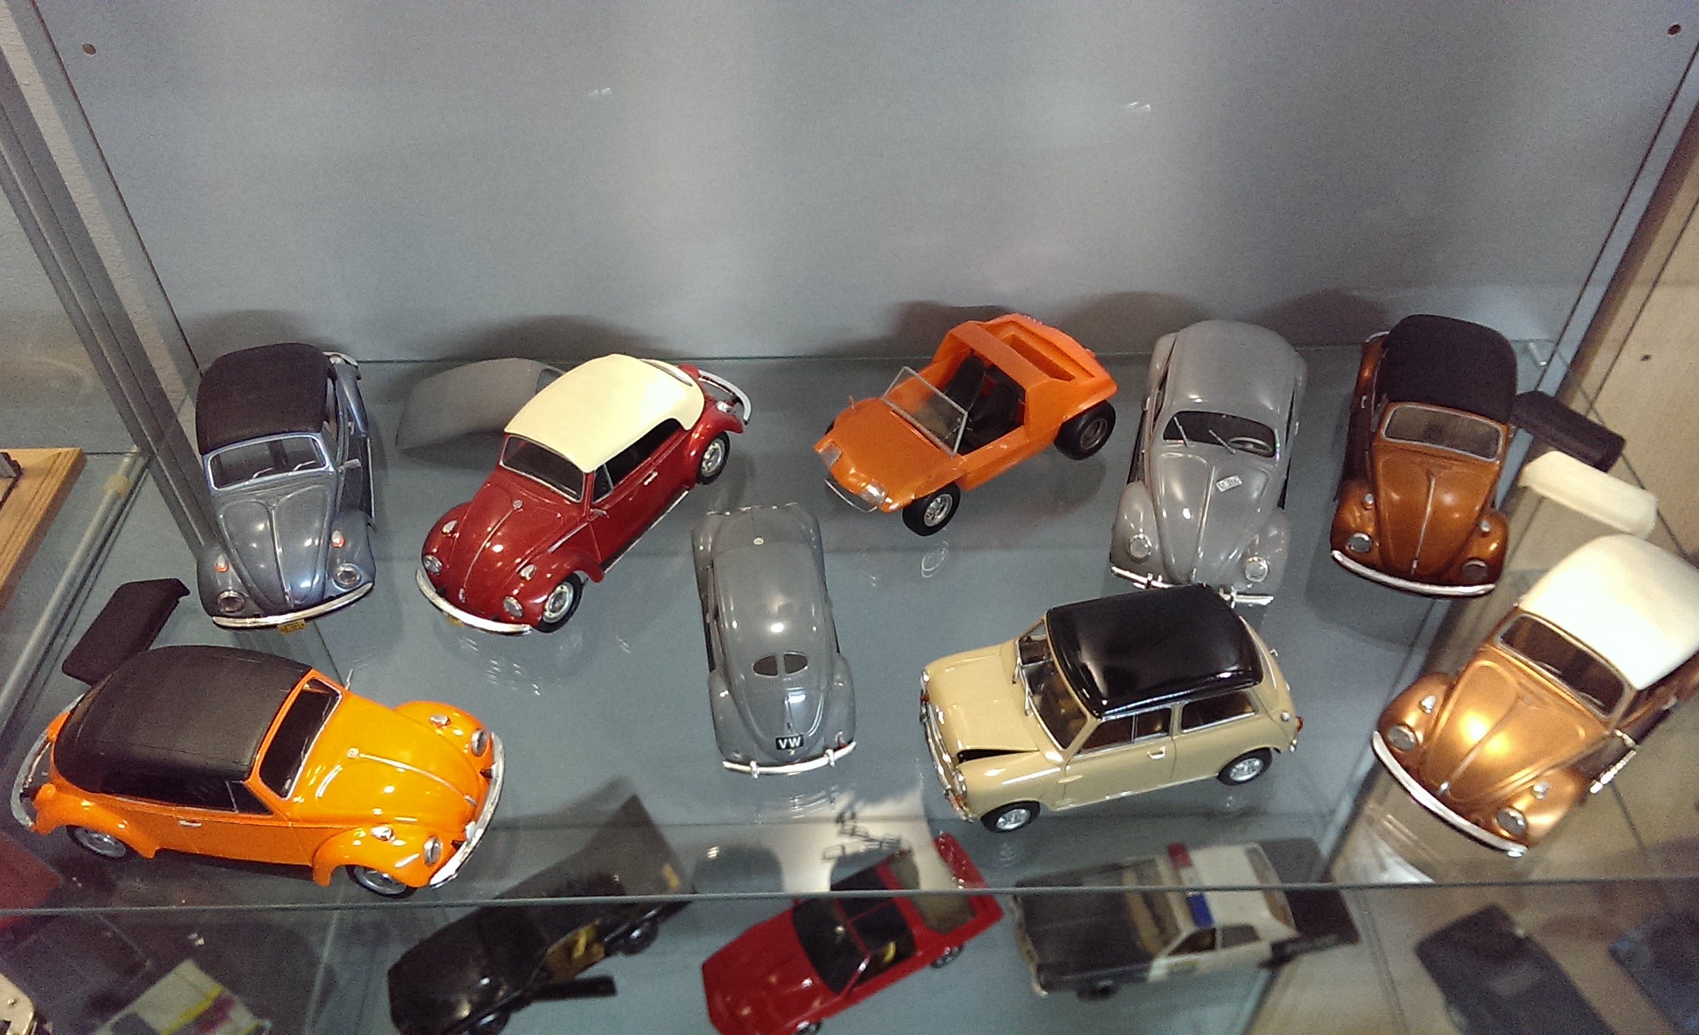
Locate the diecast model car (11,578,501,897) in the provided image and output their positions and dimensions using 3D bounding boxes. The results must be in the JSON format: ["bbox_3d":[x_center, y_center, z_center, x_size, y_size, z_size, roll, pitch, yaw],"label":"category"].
[{"bbox_3d":[-0.271,0.108,0.619,0.221,0.084,0.085,7,47,6],"label":"diecast model car"}]

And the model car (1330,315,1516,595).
[{"bbox_3d":[0.331,-0.051,0.771,0.086,0.085,0.224,14,48,13],"label":"model car"}]

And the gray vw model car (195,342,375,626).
[{"bbox_3d":[-0.314,-0.035,0.755,0.085,0.083,0.218,-12,48,-11],"label":"gray vw model car"}]

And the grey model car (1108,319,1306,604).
[{"bbox_3d":[0.209,-0.051,0.771,0.089,0.085,0.231,12,47,11],"label":"grey model car"}]

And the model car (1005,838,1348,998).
[{"bbox_3d":[0.292,0.341,1.181,0.285,0.080,0.103,-6,47,-6],"label":"model car"}]

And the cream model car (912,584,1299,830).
[{"bbox_3d":[0.121,0.086,0.647,0.173,0.075,0.082,-10,47,-9],"label":"cream model car"}]

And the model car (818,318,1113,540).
[{"bbox_3d":[0.067,-0.060,0.790,0.174,0.069,0.089,-25,51,-22],"label":"model car"}]

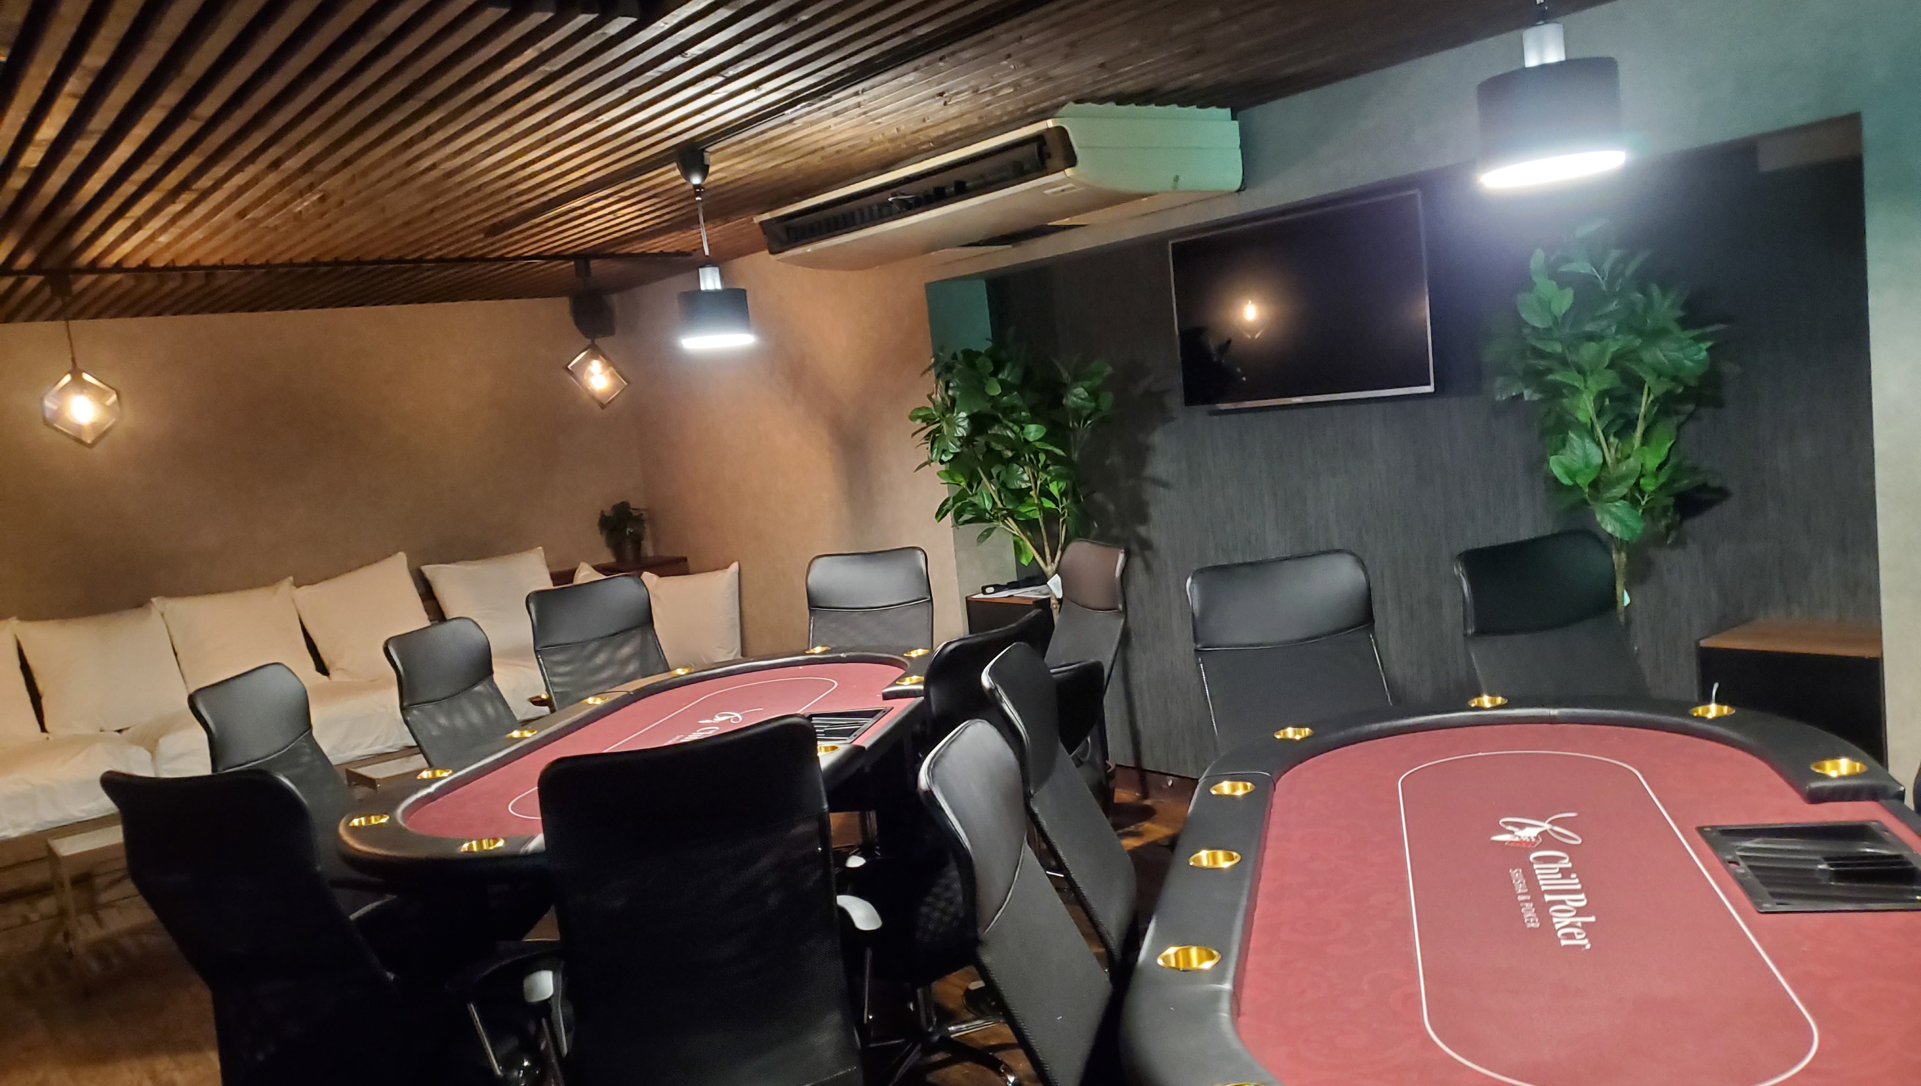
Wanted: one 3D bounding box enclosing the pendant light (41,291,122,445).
[{"bbox_3d":[-3.053,-0.578,4.996,0.265,0.495,0.265,-11,8,-36],"label":"pendant light"}]

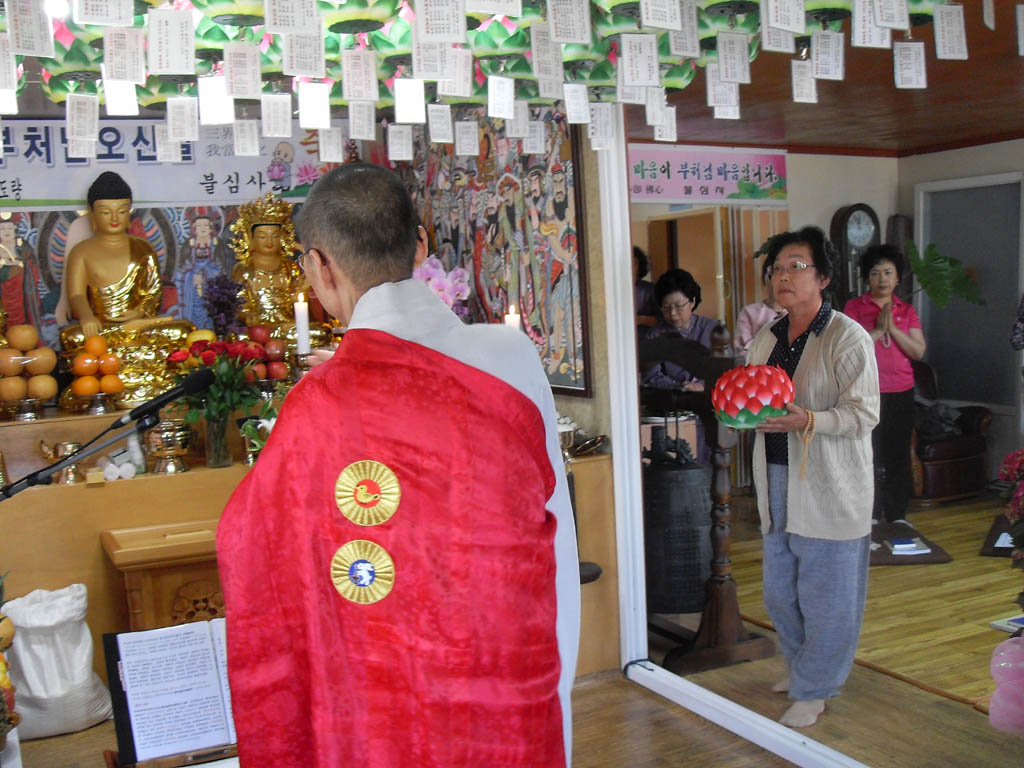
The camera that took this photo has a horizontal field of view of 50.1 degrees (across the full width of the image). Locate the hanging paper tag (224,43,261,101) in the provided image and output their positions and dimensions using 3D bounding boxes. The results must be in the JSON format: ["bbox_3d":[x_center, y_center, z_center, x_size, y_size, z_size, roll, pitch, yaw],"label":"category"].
[{"bbox_3d":[-0.601,-0.698,2.448,0.081,0.116,0.004,-2,9,-9],"label":"hanging paper tag"}]

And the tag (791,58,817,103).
[{"bbox_3d":[0.814,-0.840,3.040,0.081,0.116,0.004,-5,3,-22],"label":"tag"}]

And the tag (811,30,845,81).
[{"bbox_3d":[0.732,-0.758,2.530,0.074,0.108,0.004,-3,5,-8],"label":"tag"}]

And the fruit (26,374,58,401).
[{"bbox_3d":[-1.758,0.011,4.106,0.117,0.100,0.117,-5,5,-27],"label":"fruit"}]

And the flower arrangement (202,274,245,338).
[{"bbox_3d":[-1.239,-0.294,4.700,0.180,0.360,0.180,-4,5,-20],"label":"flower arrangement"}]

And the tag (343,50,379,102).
[{"bbox_3d":[-0.332,-0.676,2.400,0.074,0.108,0.004,-3,5,-11],"label":"tag"}]

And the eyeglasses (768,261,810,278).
[{"bbox_3d":[0.900,-0.366,3.459,0.138,0.043,0.135,1,6,41],"label":"eyeglasses"}]

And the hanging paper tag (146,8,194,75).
[{"bbox_3d":[-0.620,-0.623,1.995,0.081,0.116,0.004,-1,4,-2],"label":"hanging paper tag"}]

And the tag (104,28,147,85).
[{"bbox_3d":[-0.917,-0.777,2.597,0.091,0.126,0.006,-5,5,-27],"label":"tag"}]

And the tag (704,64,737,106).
[{"bbox_3d":[0.560,-0.795,2.908,0.081,0.116,0.004,-2,0,-3],"label":"tag"}]

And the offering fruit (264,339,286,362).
[{"bbox_3d":[-0.952,-0.132,4.400,0.083,0.084,0.083,-4,5,-20],"label":"offering fruit"}]

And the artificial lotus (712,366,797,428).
[{"bbox_3d":[0.727,0.039,3.300,0.252,0.190,0.252,0,5,27],"label":"artificial lotus"}]

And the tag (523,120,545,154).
[{"bbox_3d":[0.072,-0.817,3.630,0.074,0.108,0.004,-3,5,-8],"label":"tag"}]

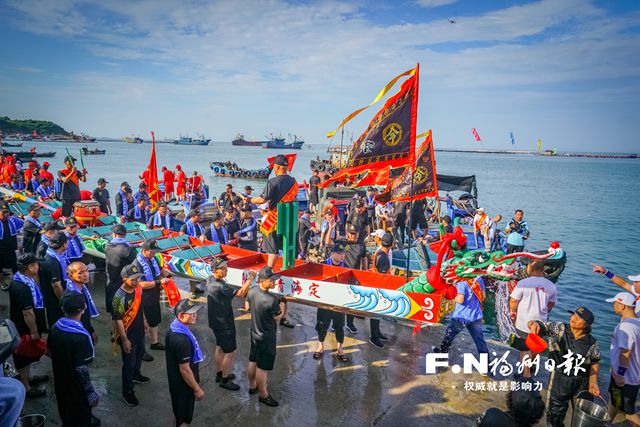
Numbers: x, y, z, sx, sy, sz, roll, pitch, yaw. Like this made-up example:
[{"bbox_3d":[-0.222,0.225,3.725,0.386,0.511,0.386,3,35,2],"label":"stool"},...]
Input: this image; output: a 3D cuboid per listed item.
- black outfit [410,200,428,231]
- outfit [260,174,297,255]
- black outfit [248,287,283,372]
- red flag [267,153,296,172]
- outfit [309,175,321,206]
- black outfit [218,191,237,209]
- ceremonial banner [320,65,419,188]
[{"bbox_3d":[3.022,-0.030,13.500,0.500,1.050,0.350,-1,9,-18],"label":"black outfit"},{"bbox_3d":[-0.619,0.003,6.550,0.500,1.140,0.320,-1,9,-18],"label":"outfit"},{"bbox_3d":[-0.689,1.389,5.450,0.340,0.940,0.470,-3,10,-25],"label":"black outfit"},{"bbox_3d":[-0.615,-0.815,7.100,0.470,0.320,0.100,2,9,0],"label":"red flag"},{"bbox_3d":[-0.222,-0.930,17.900,0.500,1.200,0.300,3,9,12],"label":"outfit"},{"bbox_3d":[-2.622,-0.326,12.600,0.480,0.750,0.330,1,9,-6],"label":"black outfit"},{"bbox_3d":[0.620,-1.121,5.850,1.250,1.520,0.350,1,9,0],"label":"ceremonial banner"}]

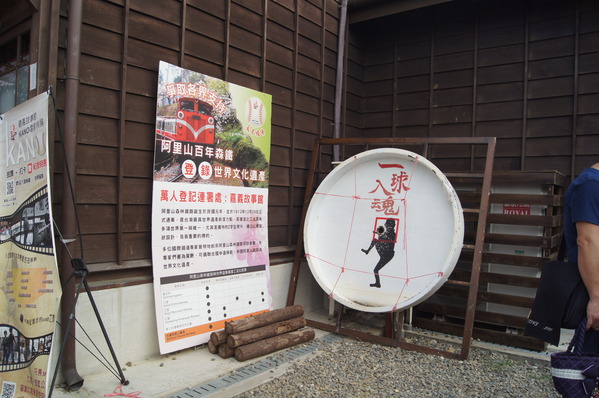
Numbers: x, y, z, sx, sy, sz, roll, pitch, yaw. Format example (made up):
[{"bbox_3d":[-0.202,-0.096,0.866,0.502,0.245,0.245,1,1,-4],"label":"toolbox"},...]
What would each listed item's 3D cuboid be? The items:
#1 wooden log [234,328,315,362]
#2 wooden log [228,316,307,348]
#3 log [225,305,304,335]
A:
[{"bbox_3d":[-0.163,1.097,3.401,0.102,0.102,0.737,3,1,44],"label":"wooden log"},{"bbox_3d":[-0.226,1.016,3.436,0.091,0.091,0.745,3,1,43],"label":"wooden log"},{"bbox_3d":[-0.245,0.933,3.496,0.095,0.095,0.760,3,1,42],"label":"log"}]

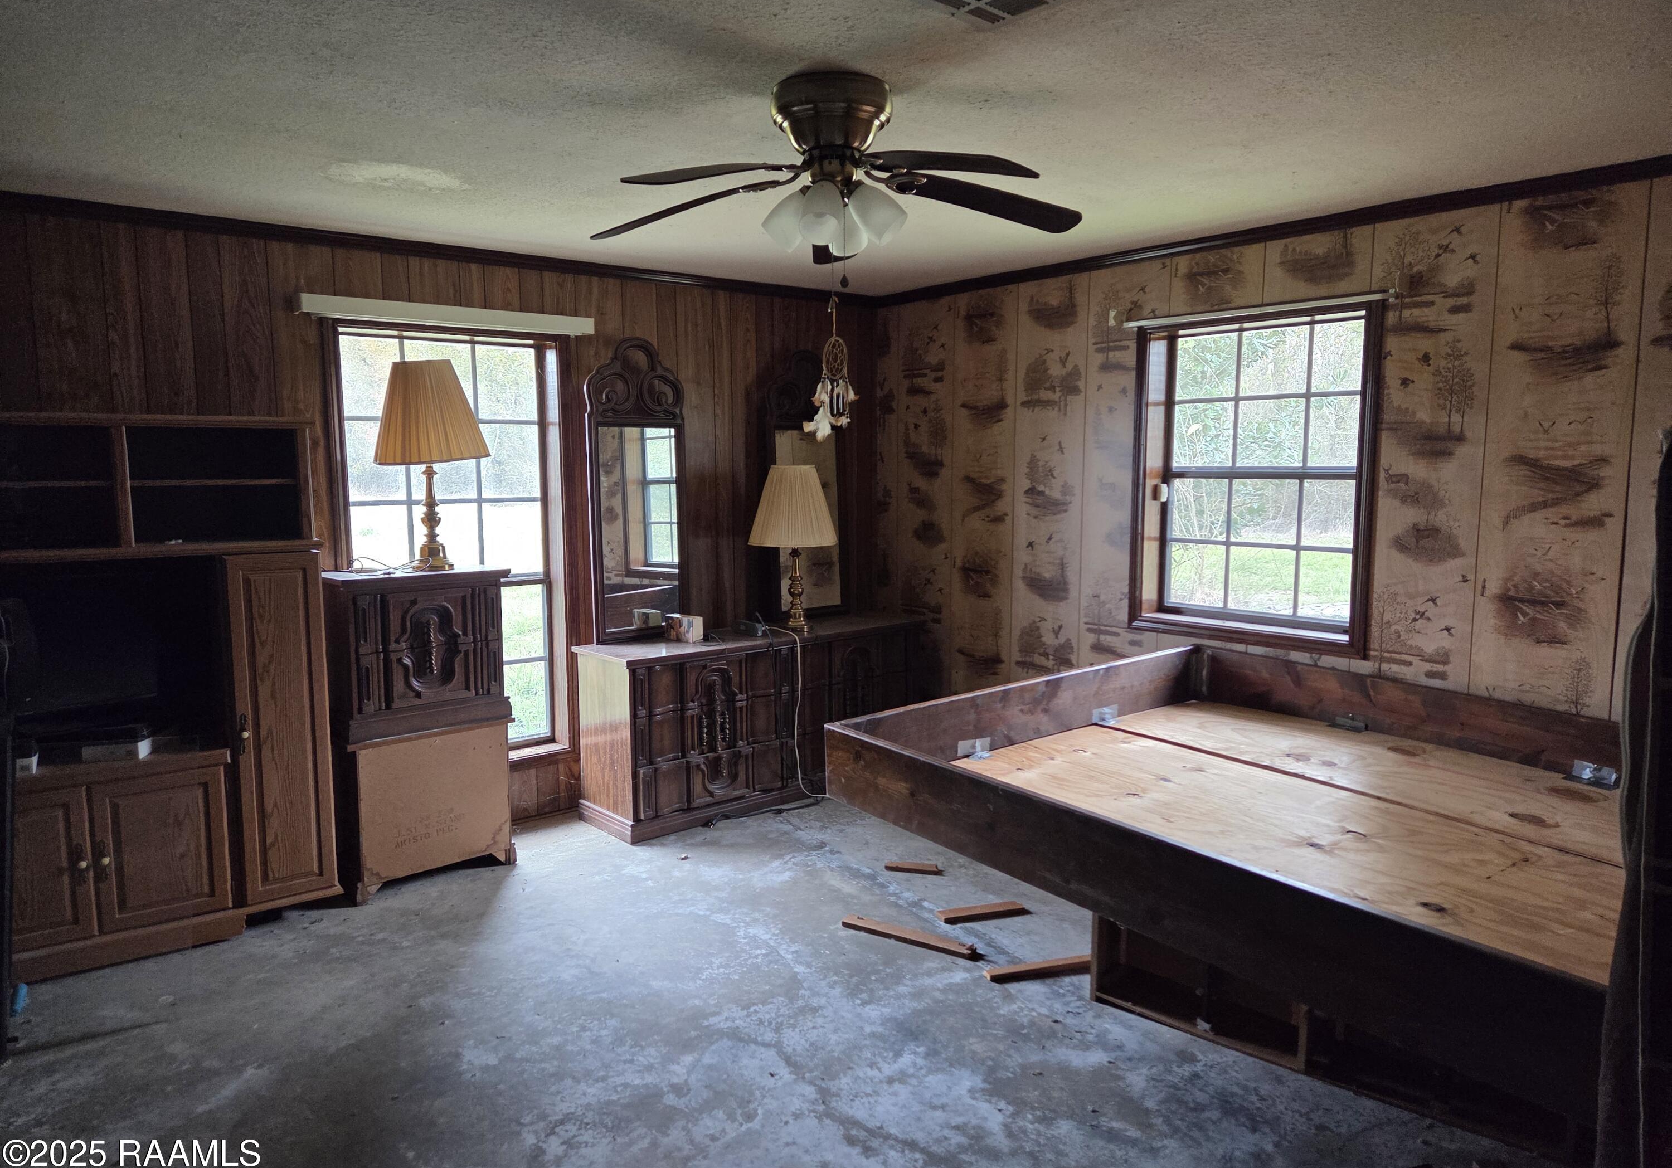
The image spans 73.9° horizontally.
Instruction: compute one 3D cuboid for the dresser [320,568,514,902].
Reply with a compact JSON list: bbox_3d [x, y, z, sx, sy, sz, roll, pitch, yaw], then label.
[{"bbox_3d":[-1.603,0.531,4.276,0.630,1.175,0.410,-5,8,-38],"label":"dresser"}]

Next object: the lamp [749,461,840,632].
[{"bbox_3d":[-0.186,-0.167,5.281,0.420,0.799,0.420,0,6,0],"label":"lamp"}]

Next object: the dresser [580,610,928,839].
[{"bbox_3d":[-0.338,0.618,5.323,1.760,0.767,0.455,-6,8,-41],"label":"dresser"}]

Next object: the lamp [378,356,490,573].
[{"bbox_3d":[-1.550,-0.446,4.203,0.440,0.787,0.440,-5,8,-38],"label":"lamp"}]

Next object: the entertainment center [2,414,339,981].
[{"bbox_3d":[-2.328,0.326,3.666,1.130,1.720,0.470,-5,8,-38],"label":"entertainment center"}]

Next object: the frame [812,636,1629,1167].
[{"bbox_3d":[1.380,0.840,2.972,1.935,0.845,2.210,-5,8,-38],"label":"frame"}]

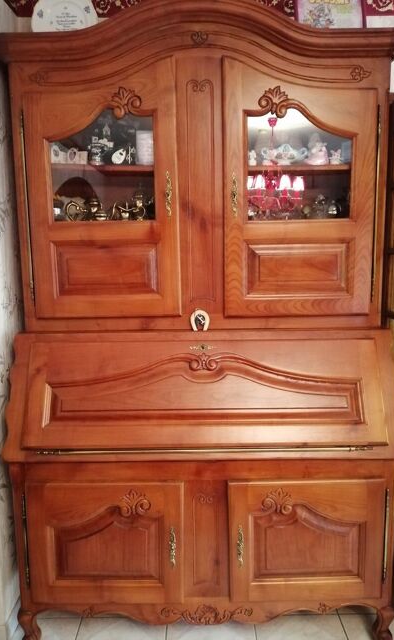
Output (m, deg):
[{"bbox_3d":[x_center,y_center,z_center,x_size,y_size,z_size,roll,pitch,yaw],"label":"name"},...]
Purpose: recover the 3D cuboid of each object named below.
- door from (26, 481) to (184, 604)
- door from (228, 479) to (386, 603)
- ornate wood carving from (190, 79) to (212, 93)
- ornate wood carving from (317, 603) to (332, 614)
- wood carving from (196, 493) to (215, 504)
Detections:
[{"bbox_3d":[-0.322,0.791,1.720,0.552,0.462,0.032,-1,8,1],"label":"door"},{"bbox_3d":[0.386,0.780,1.712,0.546,0.459,0.032,-1,8,1],"label":"door"},{"bbox_3d":[0.012,-0.808,1.657,0.076,0.046,0.014,-1,8,1],"label":"ornate wood carving"},{"bbox_3d":[0.461,1.044,1.739,0.051,0.048,0.018,-1,8,1],"label":"ornate wood carving"},{"bbox_3d":[0.030,0.631,1.700,0.071,0.045,0.014,-1,8,1],"label":"wood carving"}]

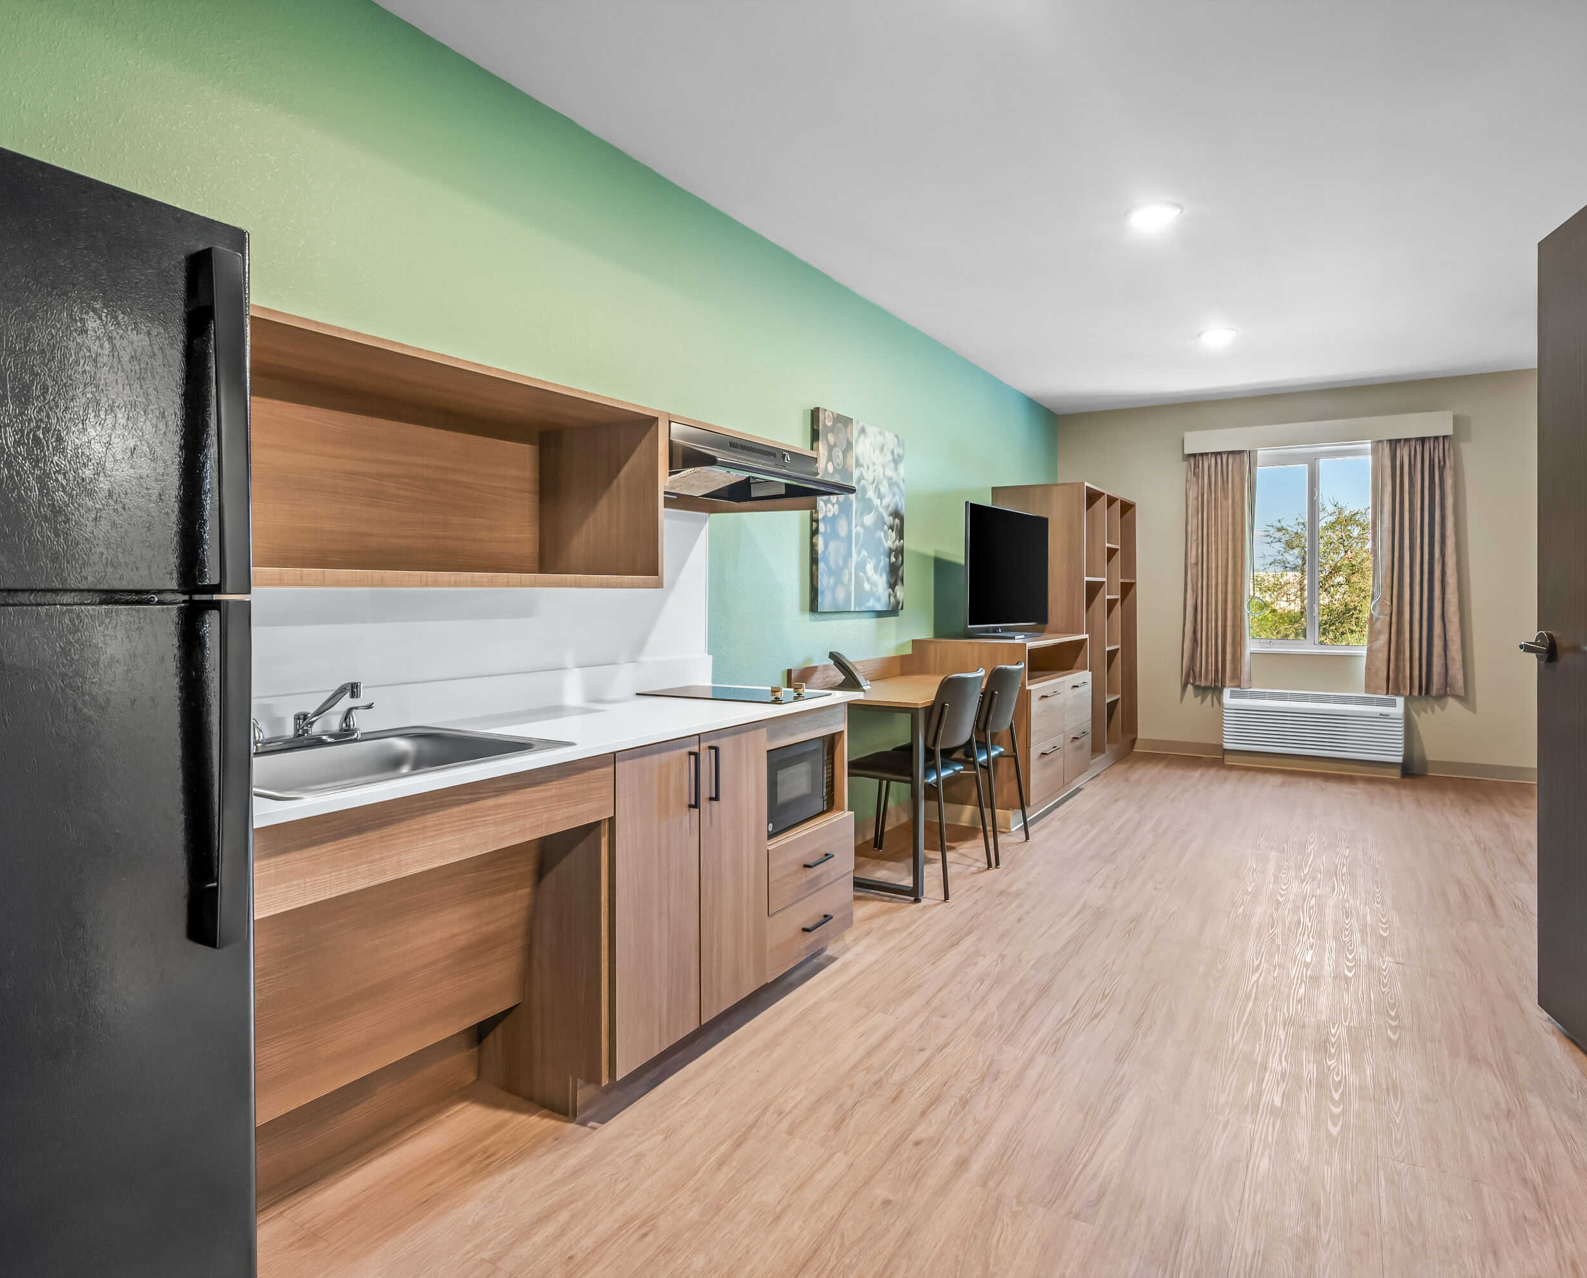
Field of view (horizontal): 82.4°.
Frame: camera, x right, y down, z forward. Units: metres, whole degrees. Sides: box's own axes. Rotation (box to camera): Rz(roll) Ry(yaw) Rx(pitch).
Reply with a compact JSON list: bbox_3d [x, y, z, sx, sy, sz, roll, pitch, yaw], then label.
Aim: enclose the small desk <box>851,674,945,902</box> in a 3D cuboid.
[{"bbox_3d":[0.569,0.608,4.148,0.551,0.752,1.200,2,3,32],"label":"small desk"}]

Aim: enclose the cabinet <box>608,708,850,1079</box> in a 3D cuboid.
[{"bbox_3d":[-0.337,0.620,2.671,0.556,0.779,1.195,2,3,32],"label":"cabinet"}]

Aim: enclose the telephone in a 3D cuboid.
[{"bbox_3d":[0.266,0.148,3.970,0.190,0.190,0.150,1,3,24],"label":"telephone"}]

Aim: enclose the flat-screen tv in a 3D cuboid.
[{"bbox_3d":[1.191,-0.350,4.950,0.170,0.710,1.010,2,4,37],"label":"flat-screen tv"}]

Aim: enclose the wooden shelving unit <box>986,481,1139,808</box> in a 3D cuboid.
[{"bbox_3d":[1.937,-0.071,6.340,0.586,1.882,1.548,2,3,32],"label":"wooden shelving unit"}]

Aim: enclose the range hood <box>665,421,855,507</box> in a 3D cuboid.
[{"bbox_3d":[-0.231,-0.522,2.762,0.547,0.131,0.759,2,3,32],"label":"range hood"}]

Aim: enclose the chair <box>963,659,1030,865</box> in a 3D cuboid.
[{"bbox_3d":[0.758,0.541,4.301,0.580,0.868,0.520,2,3,32],"label":"chair"}]

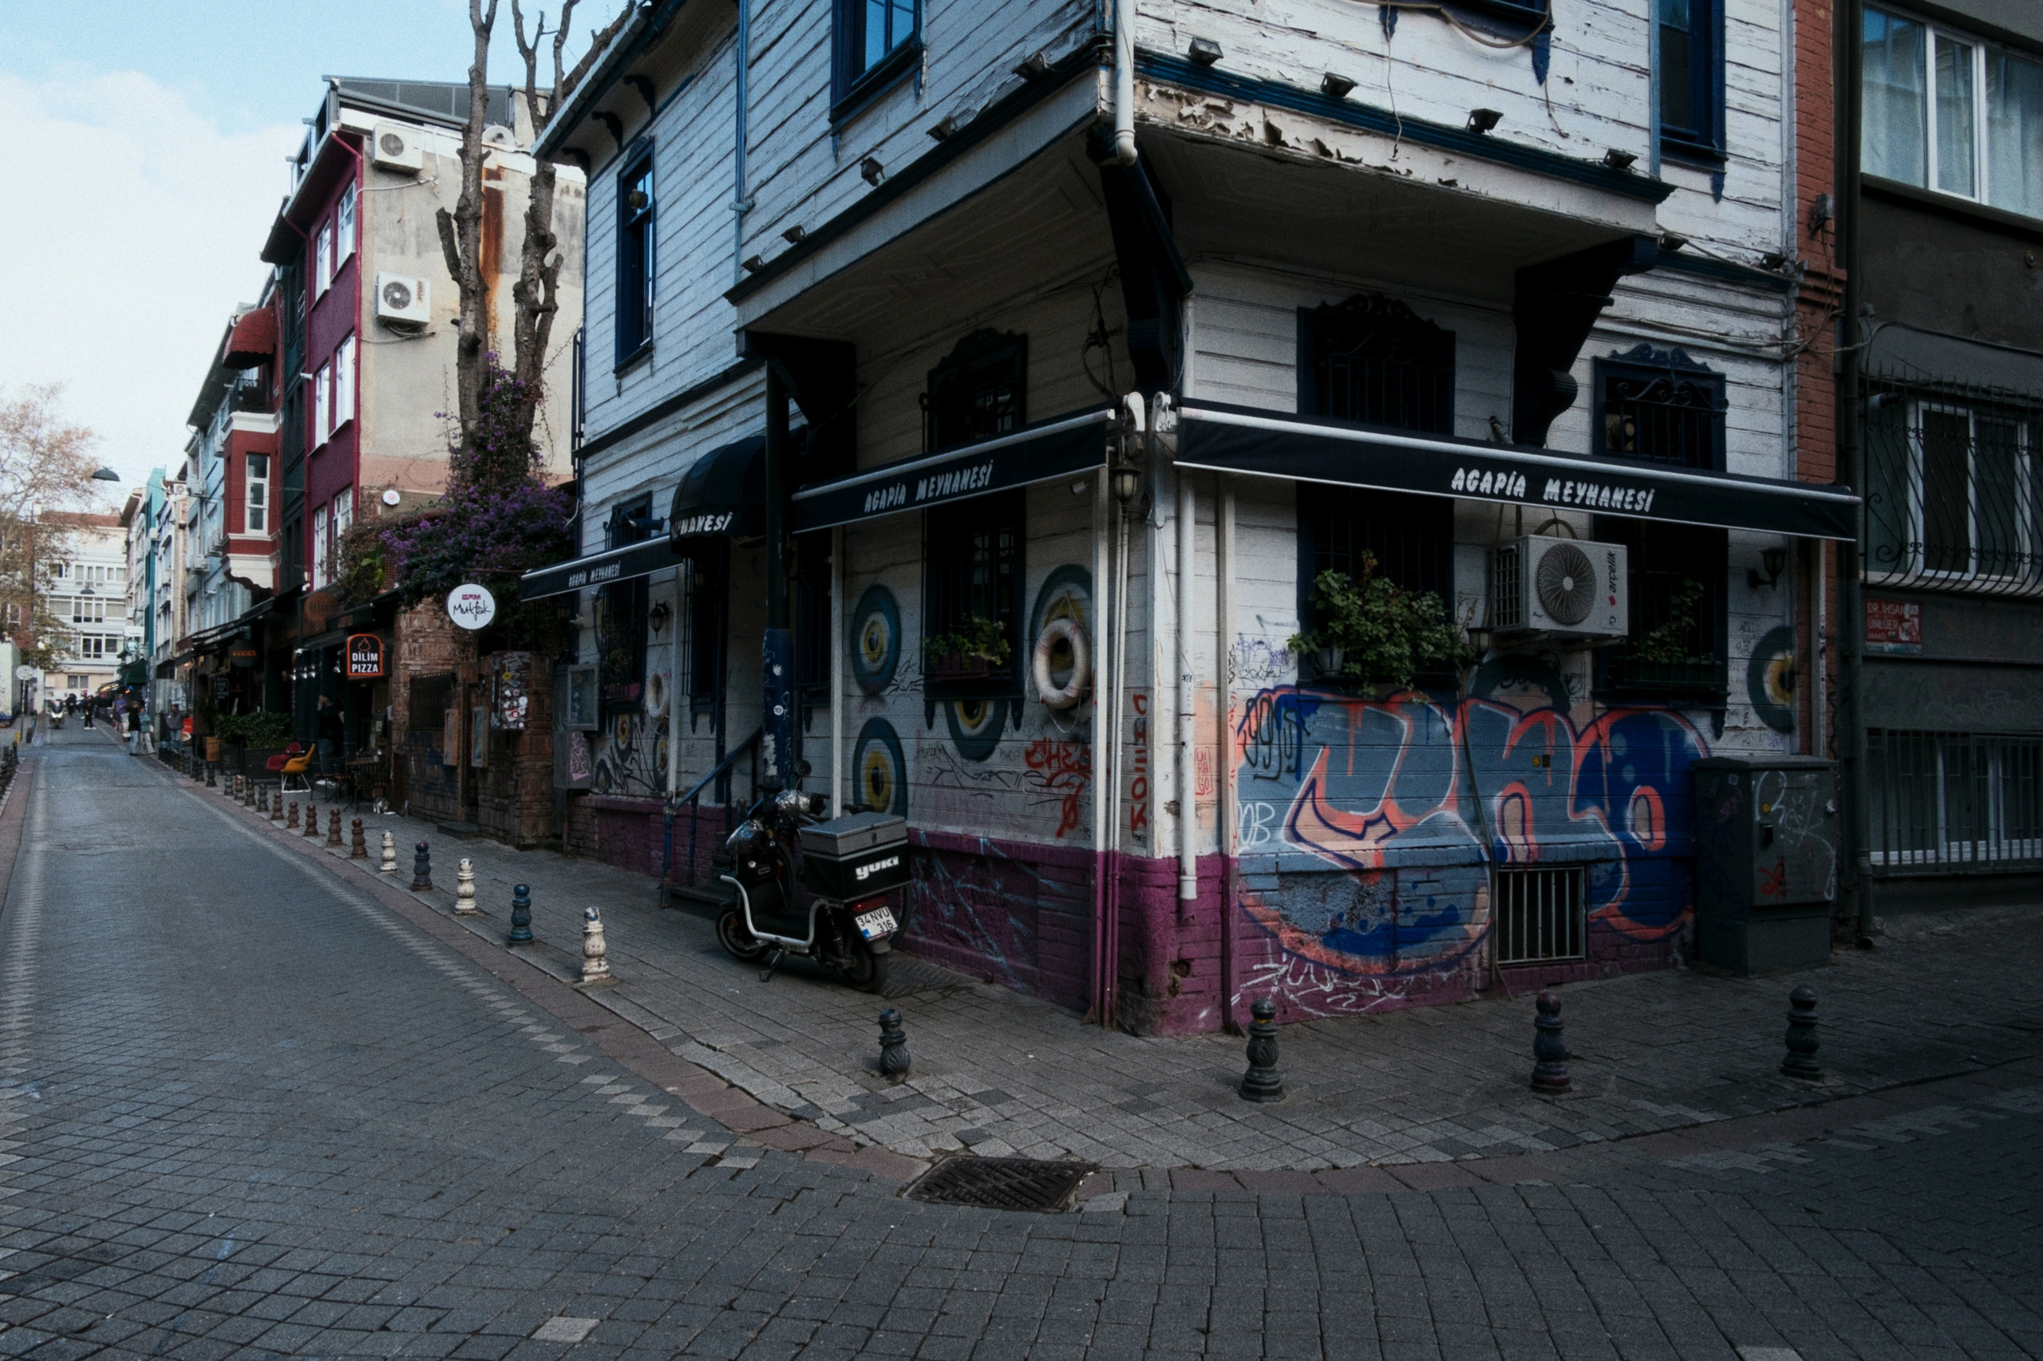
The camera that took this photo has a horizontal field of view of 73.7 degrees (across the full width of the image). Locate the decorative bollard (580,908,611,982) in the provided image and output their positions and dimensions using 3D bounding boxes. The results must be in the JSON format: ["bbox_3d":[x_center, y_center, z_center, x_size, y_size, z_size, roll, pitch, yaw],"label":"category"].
[{"bbox_3d":[-2.596,1.609,8.280,0.185,0.457,0.185,3,-3,-36],"label":"decorative bollard"}]

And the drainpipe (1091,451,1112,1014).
[{"bbox_3d":[0.445,0.324,7.493,0.075,3.070,0.075,3,-3,-36],"label":"drainpipe"}]

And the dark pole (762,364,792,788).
[{"bbox_3d":[-1.758,-0.211,9.839,0.180,4.242,0.180,1,-3,-31],"label":"dark pole"}]

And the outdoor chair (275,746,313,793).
[{"bbox_3d":[-12.483,1.523,23.400,0.620,0.820,0.620,2,-2,-32],"label":"outdoor chair"}]

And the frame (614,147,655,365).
[{"bbox_3d":[-3.933,-4.309,13.868,0.140,2.000,1.120,2,-2,-34],"label":"frame"}]

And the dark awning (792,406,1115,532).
[{"bbox_3d":[-0.451,-1.202,8.237,0.380,0.360,3.500,2,-2,-34],"label":"dark awning"}]

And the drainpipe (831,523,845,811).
[{"bbox_3d":[-1.341,0.392,9.942,0.080,3.080,0.080,3,-3,-36],"label":"drainpipe"}]

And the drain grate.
[{"bbox_3d":[-0.070,1.824,4.889,0.580,0.050,0.515,0,-3,14],"label":"drain grate"}]

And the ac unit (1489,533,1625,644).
[{"bbox_3d":[3.055,-0.522,7.733,0.800,0.530,0.280,1,-2,-25],"label":"ac unit"}]

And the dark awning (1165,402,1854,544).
[{"bbox_3d":[3.194,-1.210,8.276,5.340,0.400,0.320,2,-3,-24],"label":"dark awning"}]

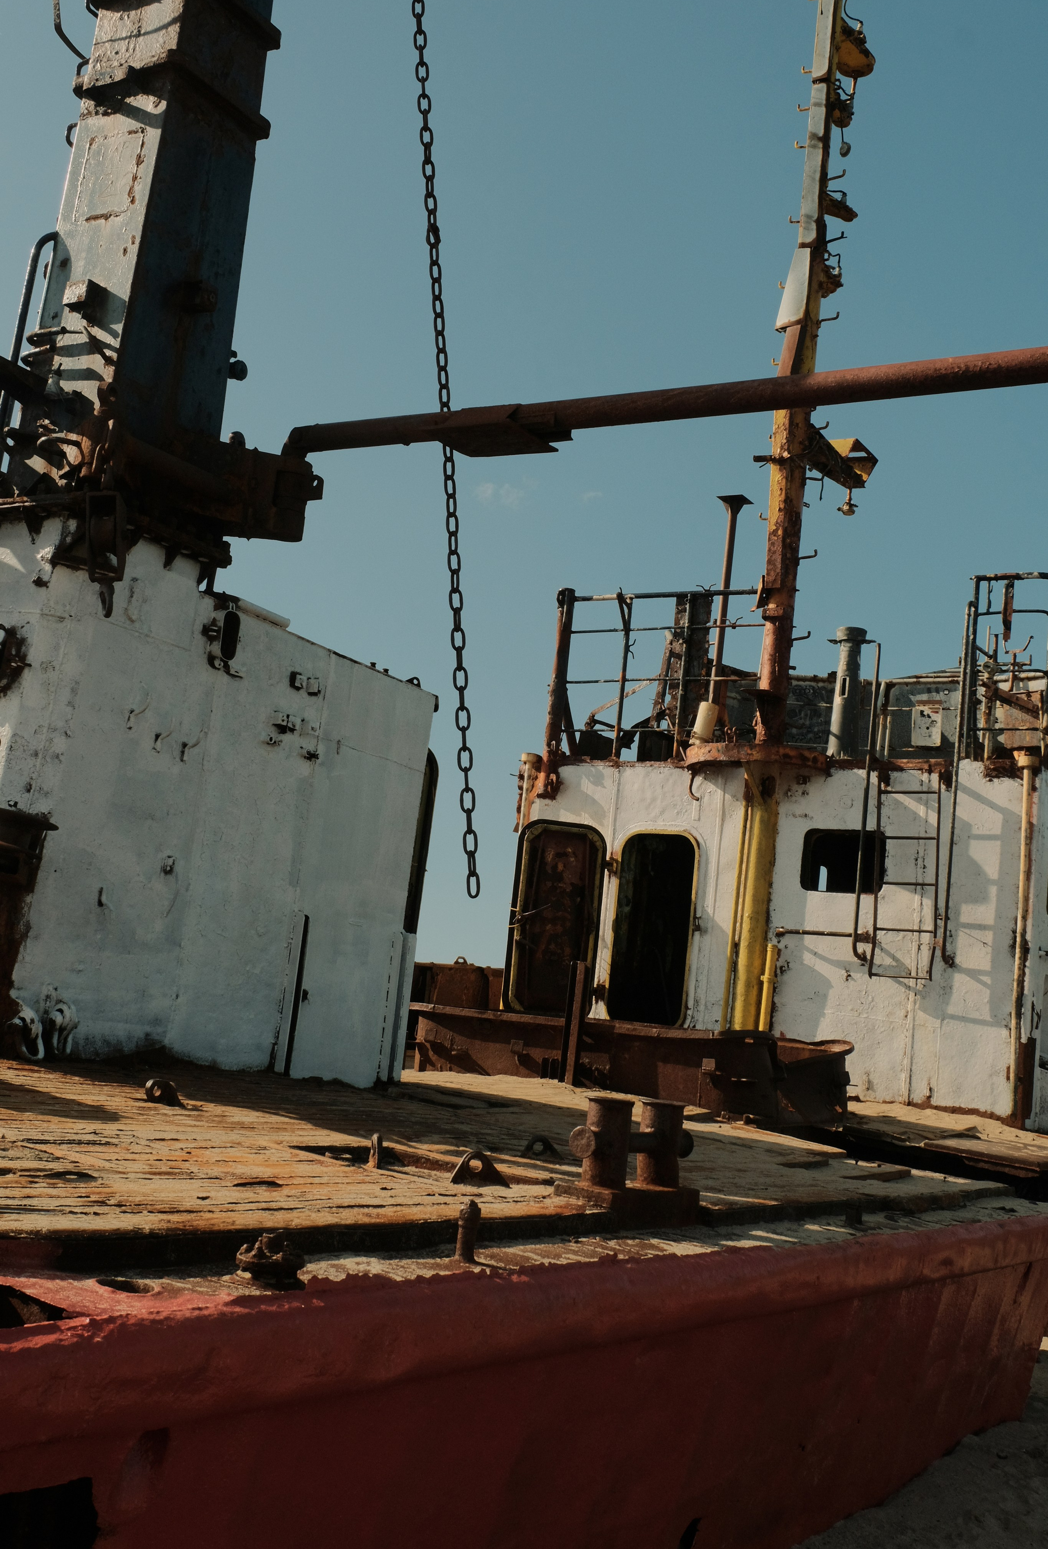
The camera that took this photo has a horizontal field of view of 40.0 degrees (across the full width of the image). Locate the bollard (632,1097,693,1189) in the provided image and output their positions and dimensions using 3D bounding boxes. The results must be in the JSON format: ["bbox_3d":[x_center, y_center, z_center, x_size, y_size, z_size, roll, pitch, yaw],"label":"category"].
[{"bbox_3d":[0.516,1.340,5.235,0.165,0.310,0.250,-1,-12,32],"label":"bollard"}]

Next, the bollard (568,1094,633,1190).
[{"bbox_3d":[0.260,1.246,4.863,0.165,0.310,0.250,-1,-12,32],"label":"bollard"}]

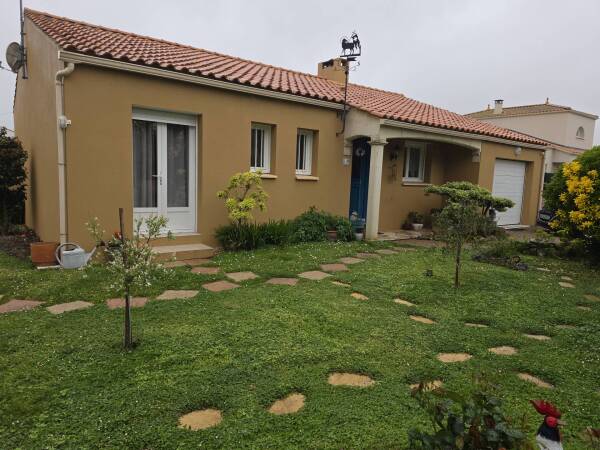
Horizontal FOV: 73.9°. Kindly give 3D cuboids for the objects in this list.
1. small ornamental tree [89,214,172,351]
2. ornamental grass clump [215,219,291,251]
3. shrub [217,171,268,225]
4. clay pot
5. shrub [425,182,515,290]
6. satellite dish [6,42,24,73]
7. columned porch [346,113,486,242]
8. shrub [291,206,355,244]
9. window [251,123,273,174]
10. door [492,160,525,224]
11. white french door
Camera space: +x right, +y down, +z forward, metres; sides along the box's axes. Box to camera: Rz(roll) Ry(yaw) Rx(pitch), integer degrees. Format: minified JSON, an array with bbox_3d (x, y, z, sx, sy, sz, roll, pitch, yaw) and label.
[{"bbox_3d":[-1.402,0.446,3.260,0.660,1.170,0.620,-1,7,-23],"label":"small ornamental tree"},{"bbox_3d":[-0.925,0.218,7.880,1.500,0.550,0.650,-3,8,-36],"label":"ornamental grass clump"},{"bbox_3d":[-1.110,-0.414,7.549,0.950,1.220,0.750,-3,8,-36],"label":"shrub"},{"bbox_3d":[-3.923,0.426,6.143,0.380,0.340,0.360,-3,8,-36],"label":"clay pot"},{"bbox_3d":[2.299,0.143,5.440,1.050,1.450,1.000,5,7,23],"label":"shrub"},{"bbox_3d":[-6.030,-3.538,8.423,0.220,0.630,0.600,1,7,-8],"label":"satellite dish"},{"bbox_3d":[2.932,-1.139,10.113,4.200,2.600,1.300,-3,8,-36],"label":"columned porch"},{"bbox_3d":[0.520,-0.009,8.822,1.550,0.780,0.750,-3,8,-36],"label":"shrub"},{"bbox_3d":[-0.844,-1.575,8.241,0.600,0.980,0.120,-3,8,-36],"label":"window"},{"bbox_3d":[6.416,-0.991,12.414,2.380,2.030,0.100,-3,8,-36],"label":"door"},{"bbox_3d":[-2.407,-0.912,7.163,1.200,2.160,0.120,-3,8,-36],"label":"white french door"}]

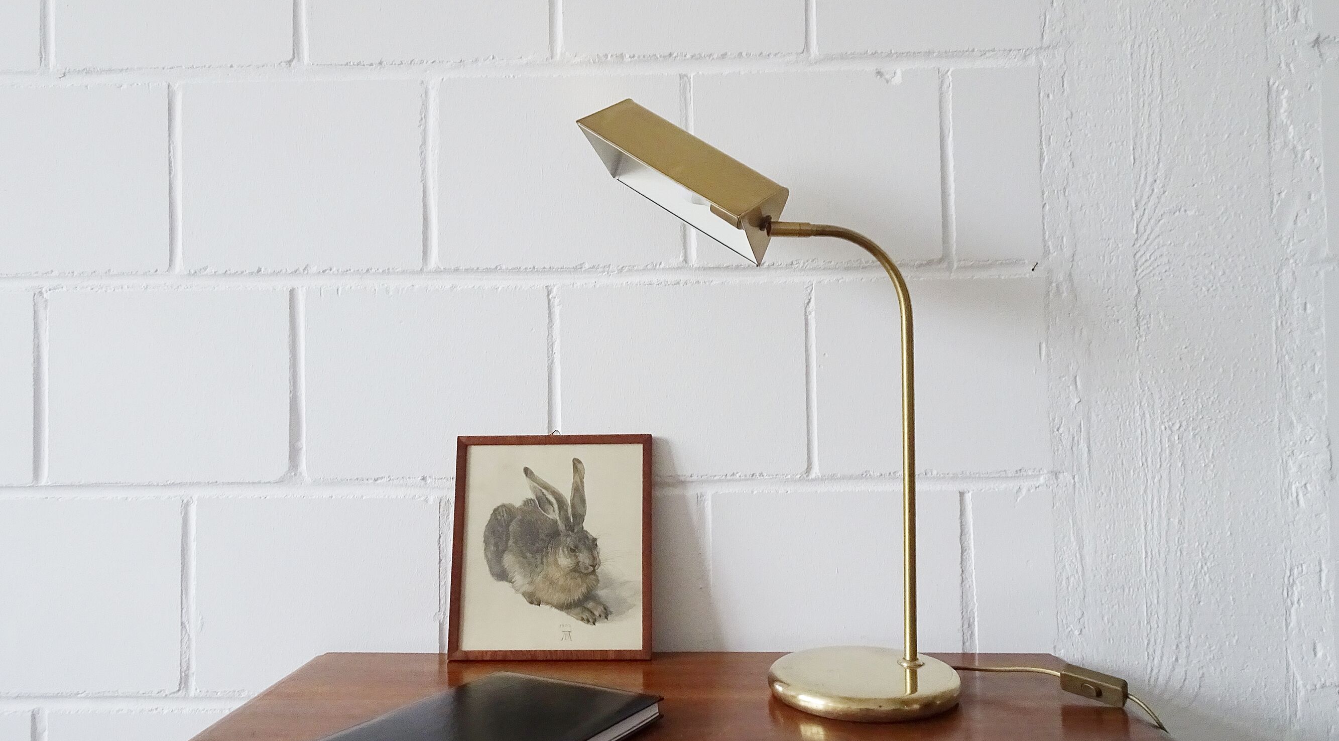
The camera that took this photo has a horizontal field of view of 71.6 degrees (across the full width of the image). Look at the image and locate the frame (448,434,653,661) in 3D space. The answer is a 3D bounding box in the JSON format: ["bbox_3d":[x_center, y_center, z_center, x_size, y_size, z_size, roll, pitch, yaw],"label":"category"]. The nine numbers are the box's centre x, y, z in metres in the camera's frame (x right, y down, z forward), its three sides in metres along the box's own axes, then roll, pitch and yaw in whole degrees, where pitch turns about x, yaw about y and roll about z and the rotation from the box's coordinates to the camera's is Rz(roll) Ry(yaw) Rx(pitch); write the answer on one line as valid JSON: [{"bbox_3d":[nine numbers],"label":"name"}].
[{"bbox_3d":[-0.114,0.172,0.910,0.195,0.215,0.014,-1,-12,3],"label":"frame"}]

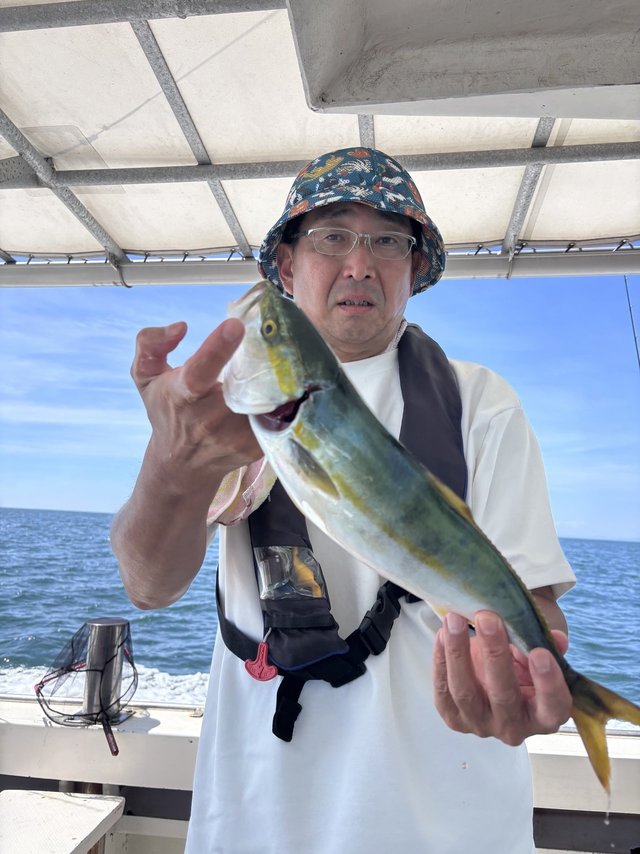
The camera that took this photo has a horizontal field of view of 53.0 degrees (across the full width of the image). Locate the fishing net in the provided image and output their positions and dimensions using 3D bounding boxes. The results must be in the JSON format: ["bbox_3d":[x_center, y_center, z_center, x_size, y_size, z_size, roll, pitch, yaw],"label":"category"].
[{"bbox_3d":[-0.557,0.598,1.530,0.235,0.245,0.275,7,-9,-23],"label":"fishing net"}]

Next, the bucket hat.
[{"bbox_3d":[0.044,-0.298,0.888,0.254,0.155,0.275,4,-15,-4],"label":"bucket hat"}]

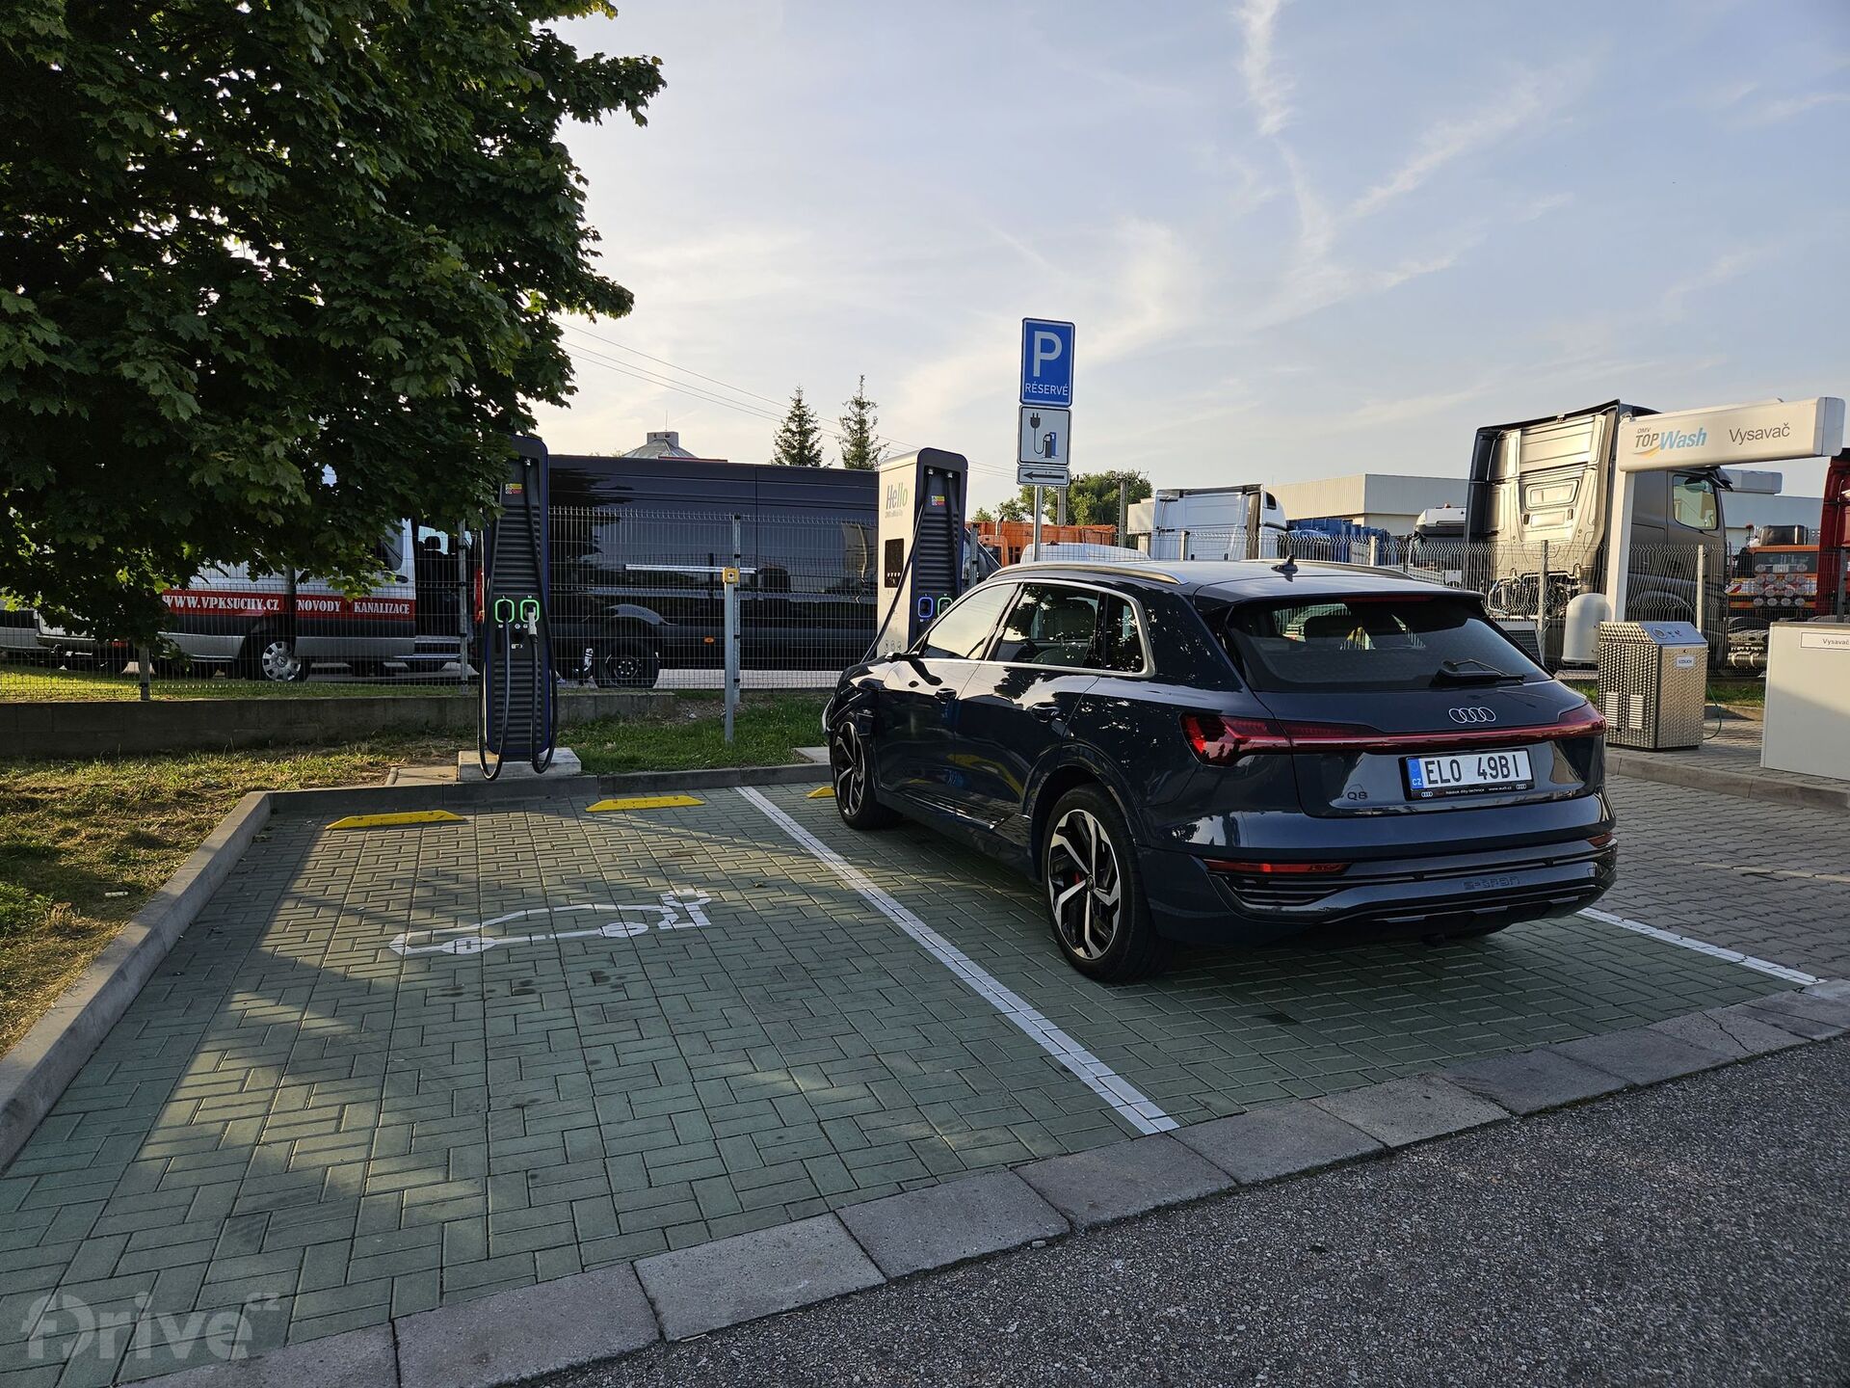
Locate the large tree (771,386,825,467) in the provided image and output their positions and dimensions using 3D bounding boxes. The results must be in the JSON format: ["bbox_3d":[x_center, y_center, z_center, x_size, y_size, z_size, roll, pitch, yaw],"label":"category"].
[{"bbox_3d":[-7.300,-11.400,71.000,4.800,13.000,4.800,1,5,0],"label":"large tree"}]

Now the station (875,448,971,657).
[{"bbox_3d":[-0.039,-0.753,9.762,0.470,2.220,0.890,-1,6,-21],"label":"station"}]

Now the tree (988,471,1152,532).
[{"bbox_3d":[9.500,-10.000,80.000,10.300,9.000,9.000,1,5,0],"label":"tree"}]

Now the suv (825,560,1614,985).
[{"bbox_3d":[0.982,0.137,6.311,1.960,1.633,4.915,-2,6,-21],"label":"suv"}]

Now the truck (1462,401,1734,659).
[{"bbox_3d":[8.630,-2.241,17.879,5.700,3.800,2.500,-1,6,-21],"label":"truck"}]

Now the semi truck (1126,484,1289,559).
[{"bbox_3d":[6.253,-2.889,28.282,2.500,3.800,6.000,4,6,30],"label":"semi truck"}]

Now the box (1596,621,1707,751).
[{"bbox_3d":[6.385,-0.104,10.721,0.600,1.090,0.570,-1,6,-21],"label":"box"}]

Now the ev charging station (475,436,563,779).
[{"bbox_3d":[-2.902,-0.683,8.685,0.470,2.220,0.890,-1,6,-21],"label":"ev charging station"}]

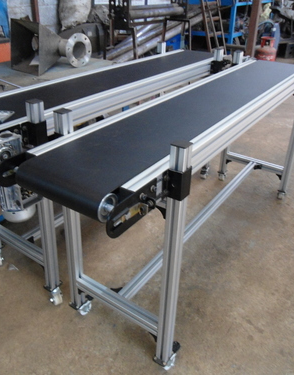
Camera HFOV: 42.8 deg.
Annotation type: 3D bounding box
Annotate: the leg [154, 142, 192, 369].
[{"bbox_3d":[0.081,0.297,1.268,0.060,0.952,0.072,19,34,28],"label":"leg"}]

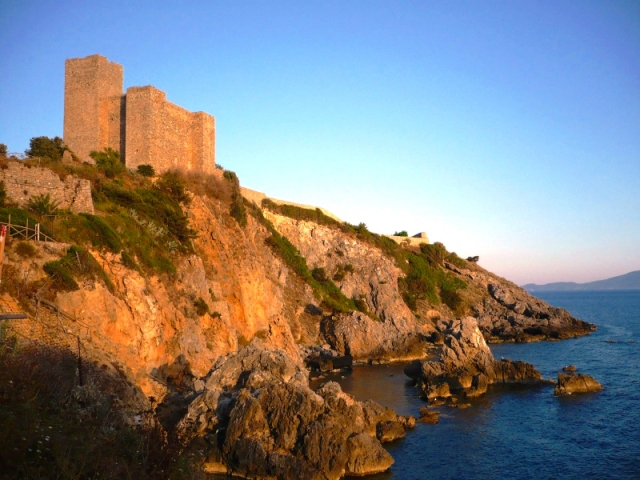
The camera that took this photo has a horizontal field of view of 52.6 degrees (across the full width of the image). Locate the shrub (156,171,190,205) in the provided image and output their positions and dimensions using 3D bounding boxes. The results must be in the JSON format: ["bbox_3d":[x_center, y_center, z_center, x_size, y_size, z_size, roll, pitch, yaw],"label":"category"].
[{"bbox_3d":[-22.410,-8.030,99.000,5.200,4.940,4.420,-1,-5,0],"label":"shrub"}]

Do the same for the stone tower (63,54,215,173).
[{"bbox_3d":[-33.940,-21.320,123.690,19.780,23.060,19.100,-3,-5,25],"label":"stone tower"}]

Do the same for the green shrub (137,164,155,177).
[{"bbox_3d":[-28.420,-11.380,106.000,3.280,1.970,2.780,-1,-5,0],"label":"green shrub"}]

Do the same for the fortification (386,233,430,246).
[{"bbox_3d":[21.200,-0.120,155.000,10.540,3.350,6.000,0,-5,-12],"label":"fortification"}]

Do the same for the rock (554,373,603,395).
[{"bbox_3d":[29.700,16.390,74.360,5.520,2.230,3.800,-1,-5,0],"label":"rock"}]

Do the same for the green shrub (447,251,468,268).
[{"bbox_3d":[34.000,4.820,160.000,5.440,4.230,4.620,-1,-5,0],"label":"green shrub"}]

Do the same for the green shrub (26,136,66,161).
[{"bbox_3d":[-43.960,-14.710,104.000,6.430,3.860,4.820,-1,-5,0],"label":"green shrub"}]

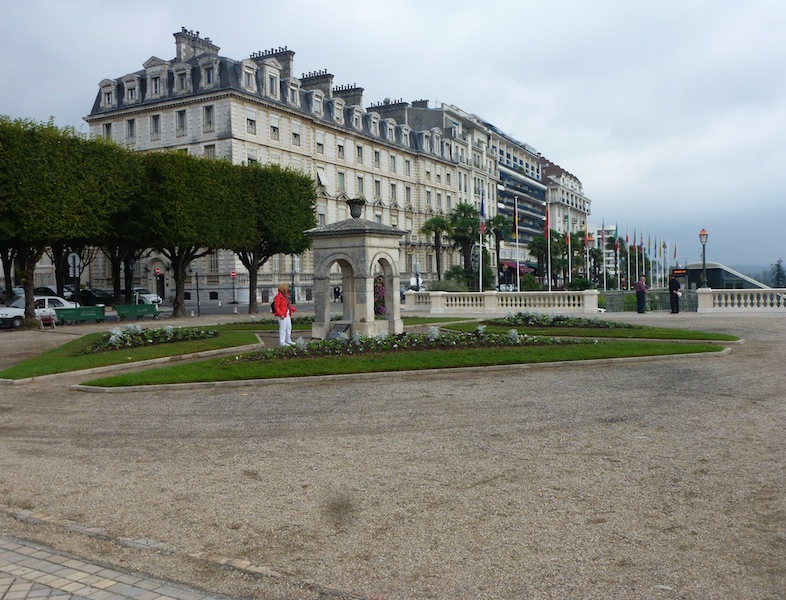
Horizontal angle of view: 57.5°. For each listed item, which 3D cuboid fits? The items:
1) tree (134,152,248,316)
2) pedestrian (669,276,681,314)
[{"bbox_3d":[-10.652,-3.142,36.600,4.900,7.800,5.200,0,2,30],"label":"tree"},{"bbox_3d":[12.343,-0.251,31.300,0.420,1.720,0.500,-1,2,22],"label":"pedestrian"}]

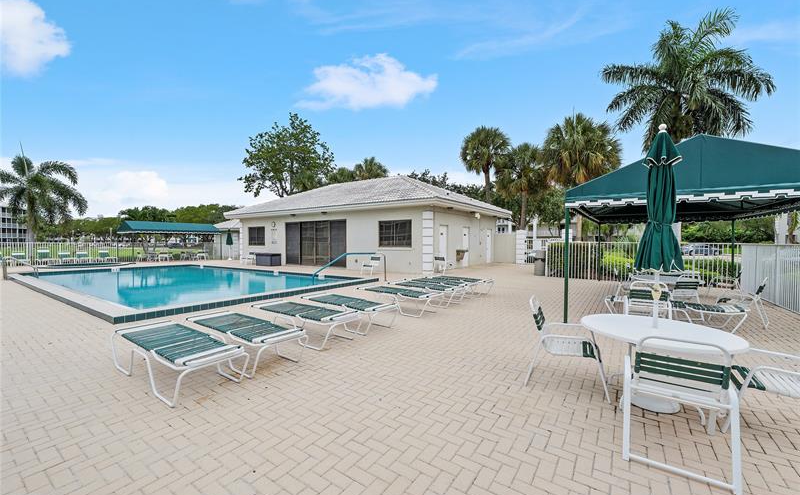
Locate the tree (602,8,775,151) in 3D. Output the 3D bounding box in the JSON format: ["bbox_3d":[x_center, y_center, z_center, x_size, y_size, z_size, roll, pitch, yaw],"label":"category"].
[{"bbox_3d":[13.113,-4.876,15.399,6.100,12.154,6.100,0,1,0],"label":"tree"}]

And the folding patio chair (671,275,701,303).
[{"bbox_3d":[5.534,0.960,6.745,0.590,0.890,0.770,0,1,2],"label":"folding patio chair"}]

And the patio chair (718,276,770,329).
[{"bbox_3d":[6.128,0.931,6.027,0.580,0.870,0.740,-1,2,-43],"label":"patio chair"}]

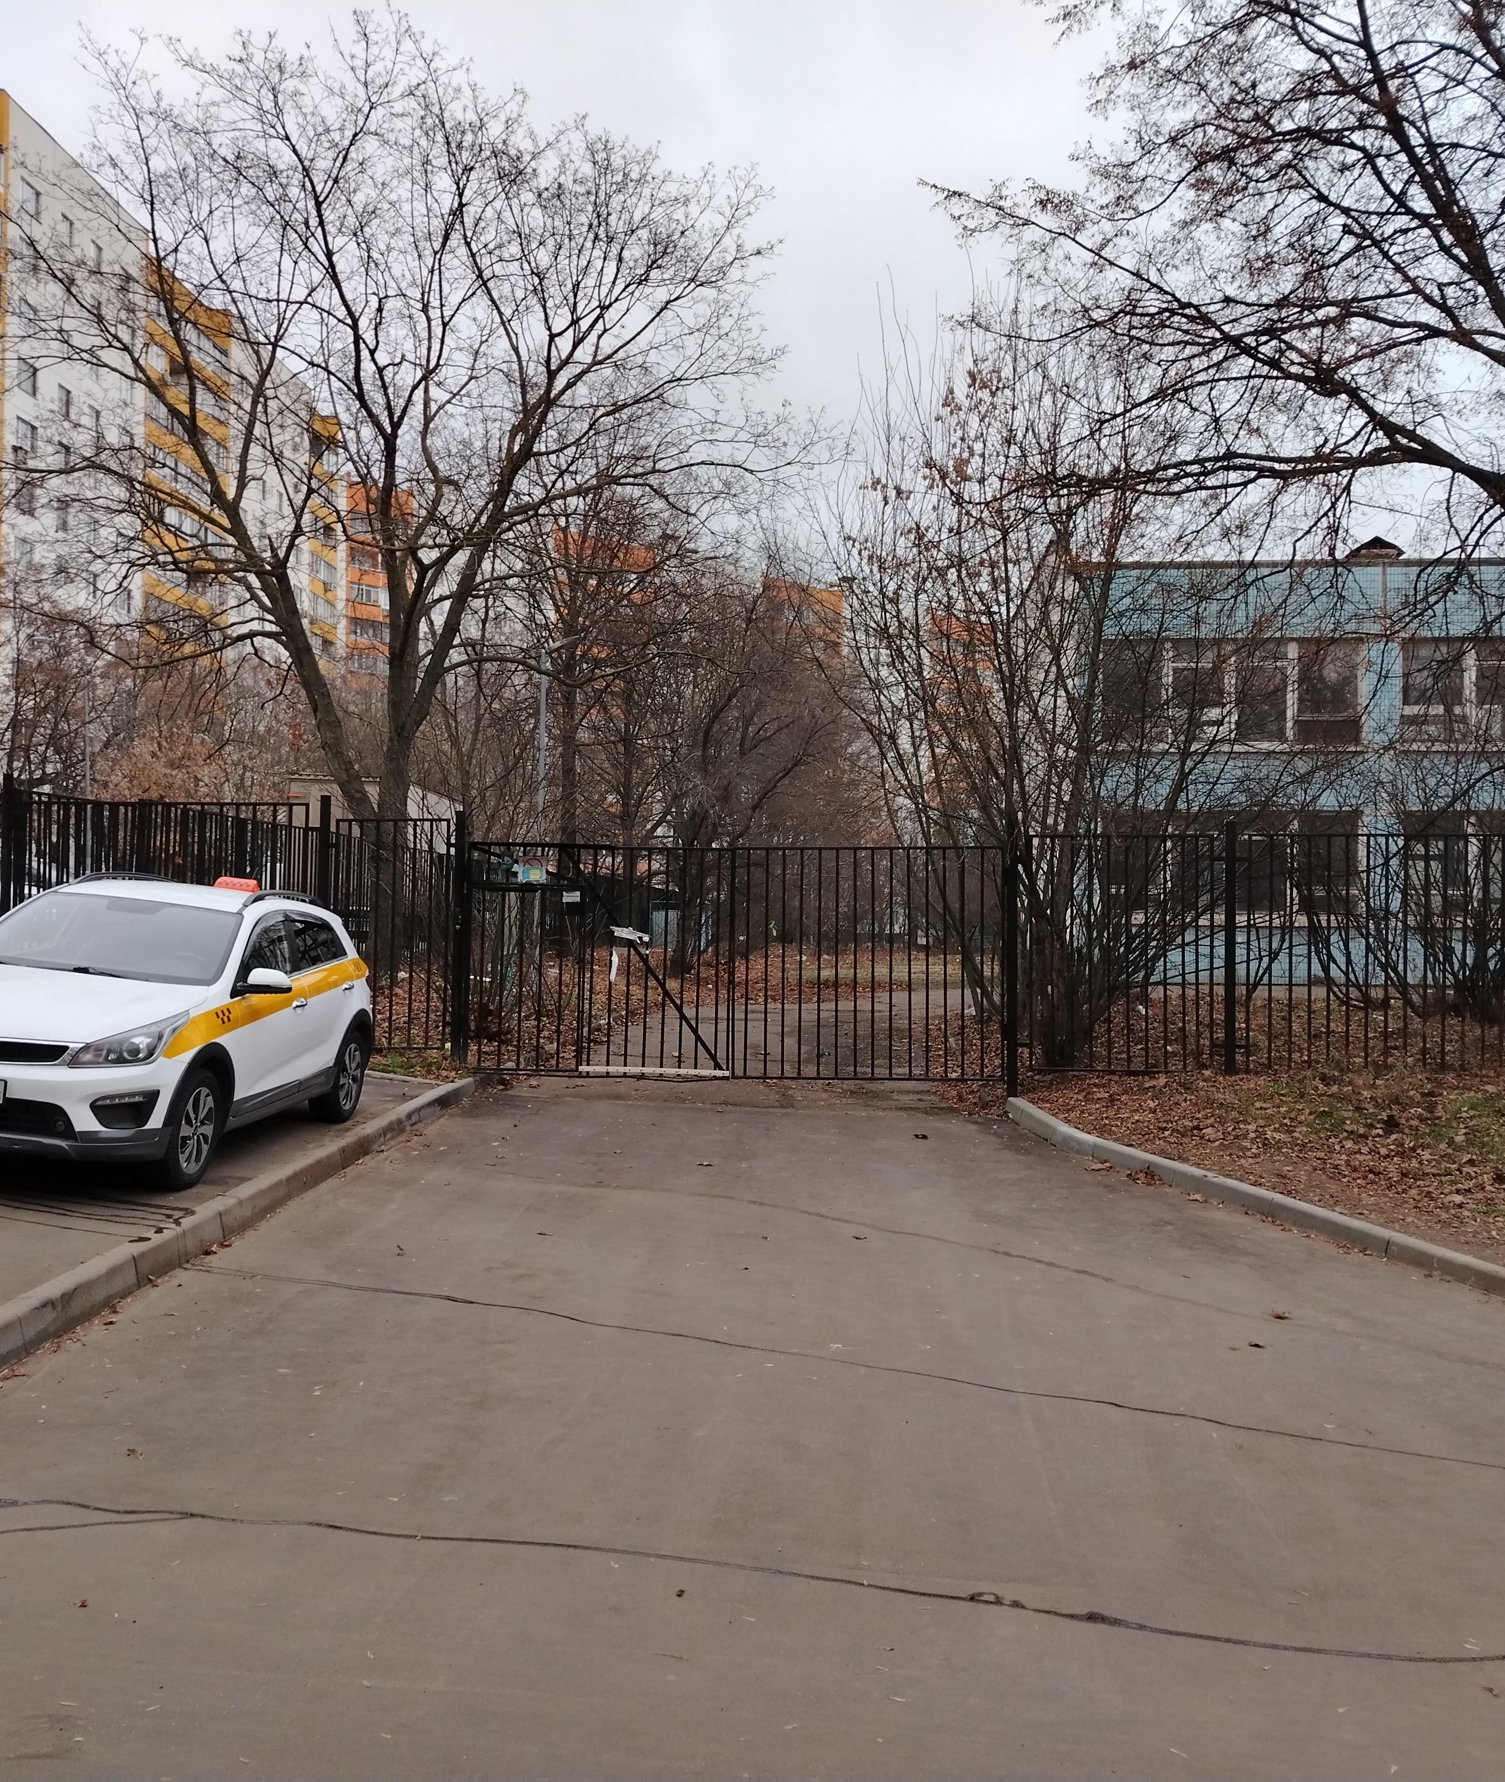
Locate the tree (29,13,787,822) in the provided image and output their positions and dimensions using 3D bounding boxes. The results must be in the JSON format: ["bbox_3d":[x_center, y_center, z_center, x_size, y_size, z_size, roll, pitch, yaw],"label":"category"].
[{"bbox_3d":[-5.150,-5.800,24.500,11.400,14.200,11.000,0,-1,0],"label":"tree"}]

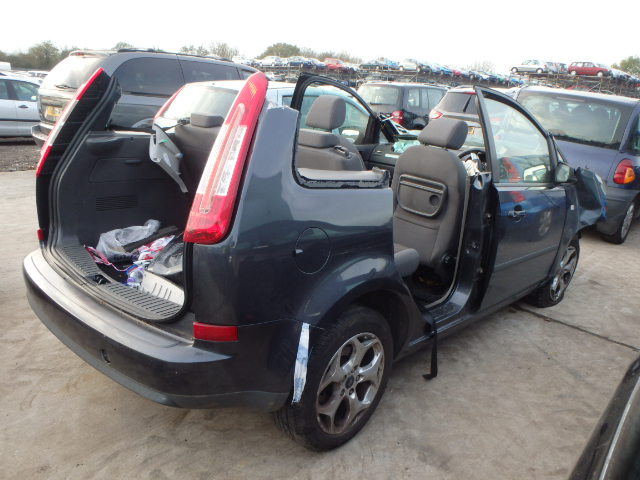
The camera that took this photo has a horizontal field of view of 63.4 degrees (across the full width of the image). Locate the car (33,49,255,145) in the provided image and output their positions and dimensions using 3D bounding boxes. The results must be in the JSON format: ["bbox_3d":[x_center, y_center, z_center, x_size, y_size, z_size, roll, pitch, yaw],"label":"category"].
[{"bbox_3d":[-2.506,-2.409,9.811,1.970,1.780,4.900,15,20,34],"label":"car"}]

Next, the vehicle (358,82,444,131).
[{"bbox_3d":[2.913,-4.021,16.505,1.790,1.740,4.400,15,20,34],"label":"vehicle"}]

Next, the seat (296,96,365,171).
[{"bbox_3d":[0.164,-0.452,3.723,0.520,1.080,0.780,18,21,40],"label":"seat"}]

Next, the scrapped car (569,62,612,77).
[{"bbox_3d":[26.451,-16.796,51.000,4.300,1.450,1.700,13,19,31],"label":"scrapped car"}]

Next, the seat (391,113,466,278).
[{"bbox_3d":[0.826,-0.262,3.421,0.520,1.080,0.800,18,21,40],"label":"seat"}]

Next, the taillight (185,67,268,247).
[{"bbox_3d":[-0.292,-0.259,1.705,0.170,0.620,0.150,18,-7,20],"label":"taillight"}]

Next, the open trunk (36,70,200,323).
[{"bbox_3d":[-0.702,-0.267,2.279,1.250,0.900,0.700,18,21,40],"label":"open trunk"}]

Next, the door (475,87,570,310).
[{"bbox_3d":[1.232,-0.237,3.189,0.220,1.220,1.230,18,21,40],"label":"door"}]

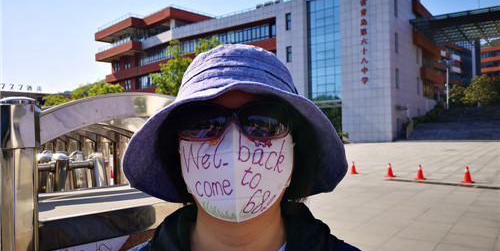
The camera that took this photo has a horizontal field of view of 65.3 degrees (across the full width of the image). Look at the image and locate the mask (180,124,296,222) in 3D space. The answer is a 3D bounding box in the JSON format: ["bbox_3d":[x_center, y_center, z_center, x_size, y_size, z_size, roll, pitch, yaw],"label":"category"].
[{"bbox_3d":[-0.016,0.057,0.480,0.143,0.126,0.080,-2,-2,-1],"label":"mask"}]

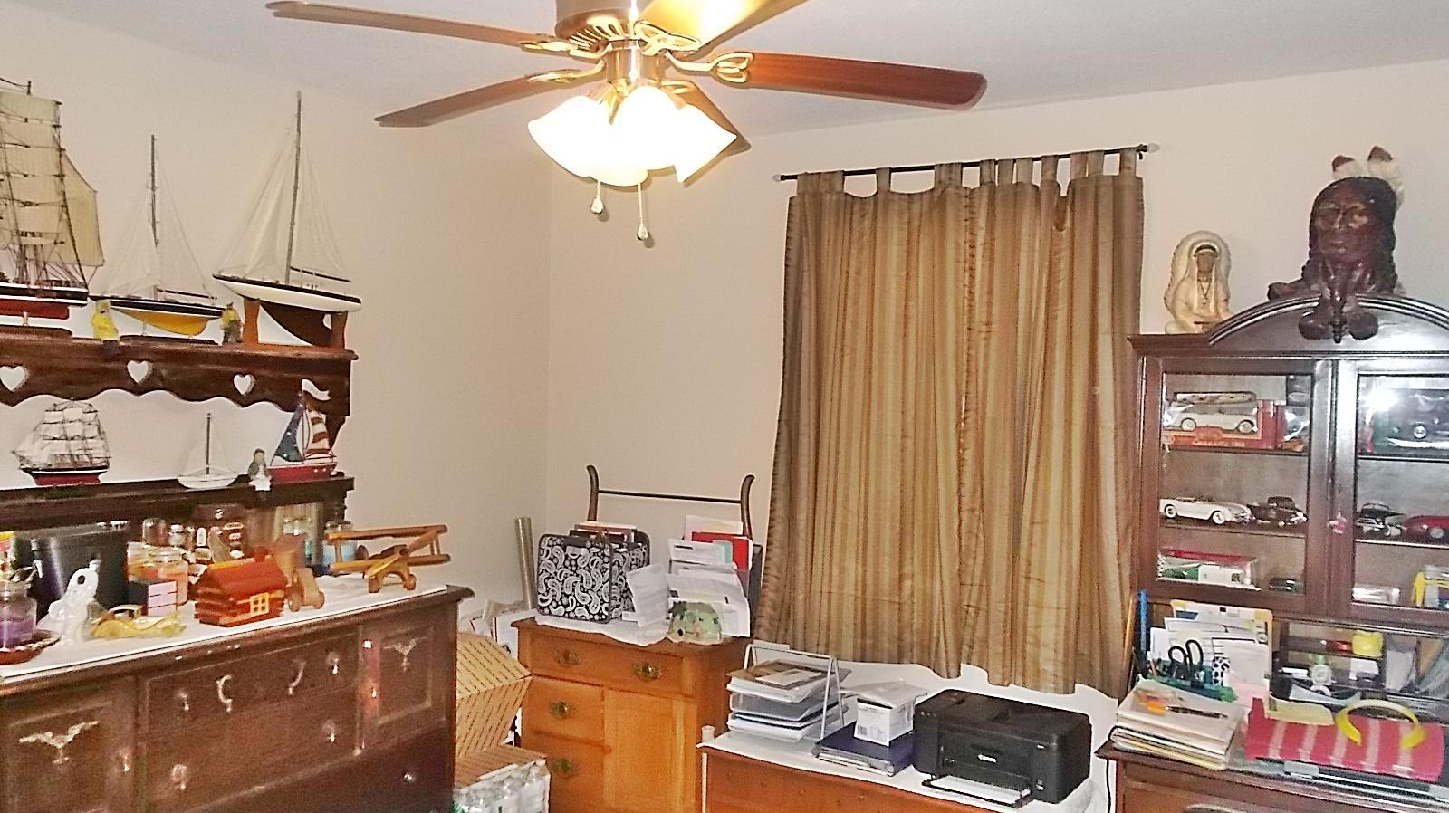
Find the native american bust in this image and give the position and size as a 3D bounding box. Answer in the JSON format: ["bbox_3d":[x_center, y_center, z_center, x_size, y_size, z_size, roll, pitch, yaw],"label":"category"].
[{"bbox_3d":[1.538,-0.407,2.741,0.269,0.457,0.203,3,2,43],"label":"native american bust"}]

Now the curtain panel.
[{"bbox_3d":[0.673,0.032,3.435,1.228,1.573,0.112,2,2,31],"label":"curtain panel"}]

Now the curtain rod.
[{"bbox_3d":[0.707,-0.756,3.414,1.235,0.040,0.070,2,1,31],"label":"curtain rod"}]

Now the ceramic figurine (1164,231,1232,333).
[{"bbox_3d":[1.190,-0.308,2.725,0.165,0.270,0.130,2,1,31],"label":"ceramic figurine"}]

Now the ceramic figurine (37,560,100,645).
[{"bbox_3d":[-1.540,0.456,2.553,0.117,0.178,0.107,2,2,31],"label":"ceramic figurine"}]

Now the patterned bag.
[{"bbox_3d":[-0.491,0.621,4.050,0.310,0.289,0.254,2,2,31],"label":"patterned bag"}]

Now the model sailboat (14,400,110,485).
[{"bbox_3d":[-1.601,0.093,2.640,0.075,0.222,0.232,2,1,31],"label":"model sailboat"}]

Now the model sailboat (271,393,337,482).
[{"bbox_3d":[-1.237,0.087,3.183,0.055,0.272,0.227,2,1,31],"label":"model sailboat"}]

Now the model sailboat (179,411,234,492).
[{"bbox_3d":[-1.375,0.124,2.904,0.051,0.203,0.168,2,2,31],"label":"model sailboat"}]

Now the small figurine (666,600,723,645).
[{"bbox_3d":[-0.093,0.716,3.605,0.157,0.127,0.102,2,2,31],"label":"small figurine"}]

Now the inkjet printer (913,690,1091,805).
[{"bbox_3d":[0.786,0.977,3.139,0.435,0.183,0.345,2,1,36],"label":"inkjet printer"}]

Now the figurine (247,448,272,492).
[{"bbox_3d":[-1.285,0.181,3.002,0.060,0.130,0.058,2,1,31],"label":"figurine"}]

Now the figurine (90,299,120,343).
[{"bbox_3d":[-1.559,-0.211,2.739,0.056,0.120,0.060,2,1,31],"label":"figurine"}]

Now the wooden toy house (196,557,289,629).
[{"bbox_3d":[-1.236,0.455,2.791,0.137,0.173,0.168,2,2,31],"label":"wooden toy house"}]

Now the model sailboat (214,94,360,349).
[{"bbox_3d":[-1.276,-0.549,3.222,0.115,0.750,0.505,2,1,31],"label":"model sailboat"}]

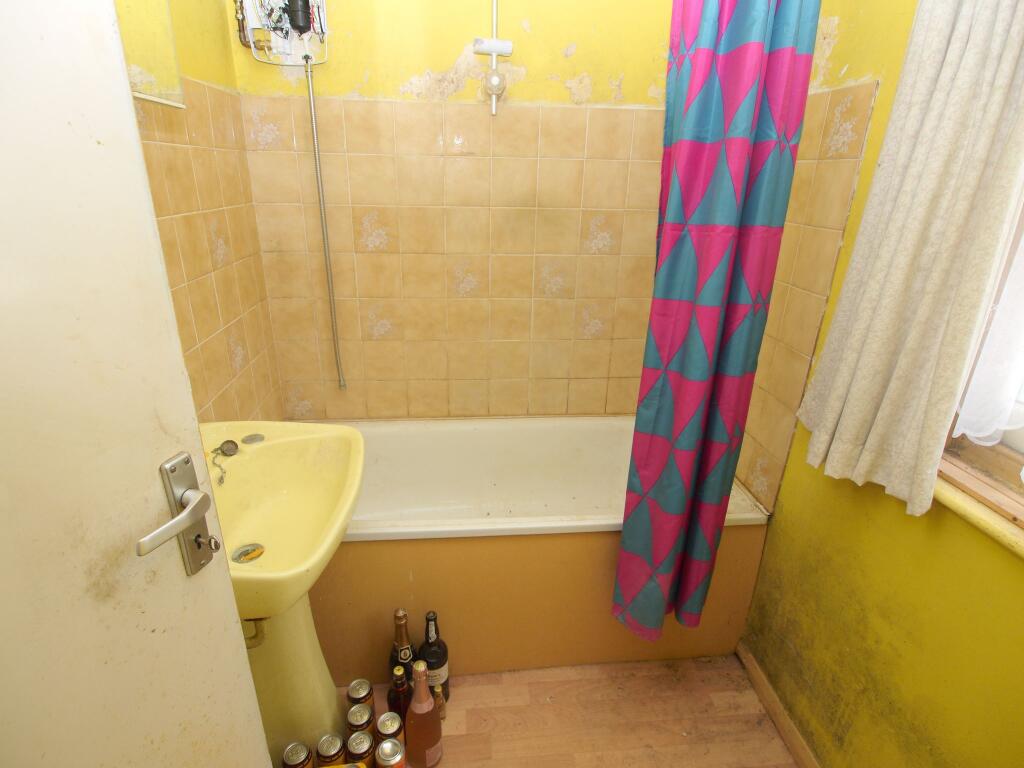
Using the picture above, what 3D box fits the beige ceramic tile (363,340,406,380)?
[{"bbox_3d":[-0.460,-0.086,1.930,0.150,0.150,0.010,-1,21,-5],"label":"beige ceramic tile"}]

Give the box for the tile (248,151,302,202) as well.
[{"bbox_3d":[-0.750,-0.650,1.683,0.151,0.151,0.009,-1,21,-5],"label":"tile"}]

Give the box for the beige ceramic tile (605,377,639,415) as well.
[{"bbox_3d":[0.446,0.045,2.067,0.150,0.150,0.010,-1,22,-5],"label":"beige ceramic tile"}]

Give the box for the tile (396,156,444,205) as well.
[{"bbox_3d":[-0.294,-0.654,1.722,0.150,0.150,0.010,-1,21,-5],"label":"tile"}]

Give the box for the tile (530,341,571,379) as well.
[{"bbox_3d":[0.146,-0.093,1.984,0.150,0.150,0.010,-1,22,-5],"label":"tile"}]

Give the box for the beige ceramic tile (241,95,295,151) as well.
[{"bbox_3d":[-0.745,-0.791,1.627,0.150,0.150,0.010,-1,21,-5],"label":"beige ceramic tile"}]

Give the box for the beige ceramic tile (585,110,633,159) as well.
[{"bbox_3d":[0.315,-0.801,1.719,0.150,0.150,0.010,-1,21,-5],"label":"beige ceramic tile"}]

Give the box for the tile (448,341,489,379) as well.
[{"bbox_3d":[-0.157,-0.089,1.956,0.150,0.150,0.010,-1,21,-5],"label":"tile"}]

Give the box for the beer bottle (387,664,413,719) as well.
[{"bbox_3d":[-0.287,0.839,1.392,0.068,0.245,0.068,-1,22,-5],"label":"beer bottle"}]

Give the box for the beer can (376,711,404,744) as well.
[{"bbox_3d":[-0.300,0.897,1.319,0.066,0.163,0.066,-1,21,-5],"label":"beer can"}]

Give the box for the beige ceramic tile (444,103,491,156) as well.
[{"bbox_3d":[-0.139,-0.796,1.678,0.150,0.150,0.010,-1,21,-5],"label":"beige ceramic tile"}]

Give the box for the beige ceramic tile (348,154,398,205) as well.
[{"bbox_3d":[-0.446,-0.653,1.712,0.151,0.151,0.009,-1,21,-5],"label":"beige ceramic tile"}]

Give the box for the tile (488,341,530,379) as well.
[{"bbox_3d":[-0.005,-0.090,1.967,0.150,0.150,0.010,-1,21,-5],"label":"tile"}]

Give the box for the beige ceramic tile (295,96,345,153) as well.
[{"bbox_3d":[-0.593,-0.792,1.638,0.150,0.150,0.010,-1,22,-5],"label":"beige ceramic tile"}]

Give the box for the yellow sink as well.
[{"bbox_3d":[-0.550,0.295,1.165,0.445,0.200,0.590,-1,22,-5],"label":"yellow sink"}]

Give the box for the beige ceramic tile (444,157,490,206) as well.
[{"bbox_3d":[-0.142,-0.655,1.734,0.150,0.150,0.010,-1,22,-5],"label":"beige ceramic tile"}]

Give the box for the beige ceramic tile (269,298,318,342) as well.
[{"bbox_3d":[-0.763,-0.223,1.860,0.151,0.151,0.010,-1,22,-5],"label":"beige ceramic tile"}]

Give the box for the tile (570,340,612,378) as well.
[{"bbox_3d":[0.298,-0.093,1.992,0.150,0.150,0.010,-1,21,-5],"label":"tile"}]

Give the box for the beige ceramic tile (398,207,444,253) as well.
[{"bbox_3d":[-0.297,-0.513,1.776,0.150,0.150,0.010,-1,22,-5],"label":"beige ceramic tile"}]

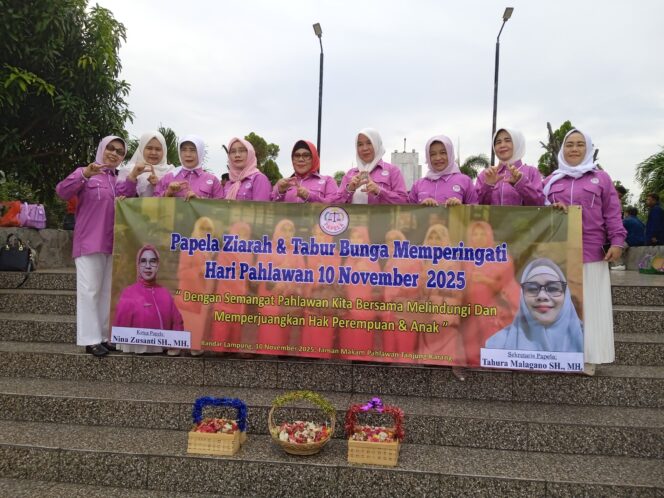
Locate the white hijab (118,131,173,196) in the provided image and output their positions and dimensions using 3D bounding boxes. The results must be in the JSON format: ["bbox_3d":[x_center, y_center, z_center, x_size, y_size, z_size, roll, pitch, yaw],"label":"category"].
[{"bbox_3d":[-1.319,-0.596,3.809,0.360,0.490,0.280,1,0,-15],"label":"white hijab"}]

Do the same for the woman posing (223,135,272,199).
[{"bbox_3d":[-0.589,-0.011,3.656,0.390,1.515,0.330,1,0,18],"label":"woman posing"}]

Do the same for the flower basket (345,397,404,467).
[{"bbox_3d":[0.222,0.938,2.816,0.290,0.307,0.200,1,0,5],"label":"flower basket"}]

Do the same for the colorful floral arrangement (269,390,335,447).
[{"bbox_3d":[-0.162,0.926,2.902,0.340,0.318,0.320,1,0,5],"label":"colorful floral arrangement"}]

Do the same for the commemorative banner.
[{"bbox_3d":[0.012,0.192,3.410,3.000,1.000,0.060,2,-3,8],"label":"commemorative banner"}]

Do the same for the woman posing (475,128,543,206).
[{"bbox_3d":[1.140,-0.003,3.449,0.460,1.554,0.360,1,0,12],"label":"woman posing"}]

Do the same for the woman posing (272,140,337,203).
[{"bbox_3d":[-0.178,0.010,3.607,0.450,1.487,0.360,1,0,8],"label":"woman posing"}]

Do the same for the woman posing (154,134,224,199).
[{"bbox_3d":[-0.989,-0.026,3.704,0.460,1.532,0.360,1,0,-14],"label":"woman posing"}]

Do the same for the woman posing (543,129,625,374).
[{"bbox_3d":[1.590,0.009,3.395,0.480,1.546,0.360,1,0,25],"label":"woman posing"}]

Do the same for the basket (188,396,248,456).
[{"bbox_3d":[-0.625,0.942,2.917,0.270,0.271,0.190,1,0,5],"label":"basket"}]

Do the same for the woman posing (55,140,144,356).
[{"bbox_3d":[-1.636,-0.034,3.782,0.520,1.528,0.400,1,0,-38],"label":"woman posing"}]

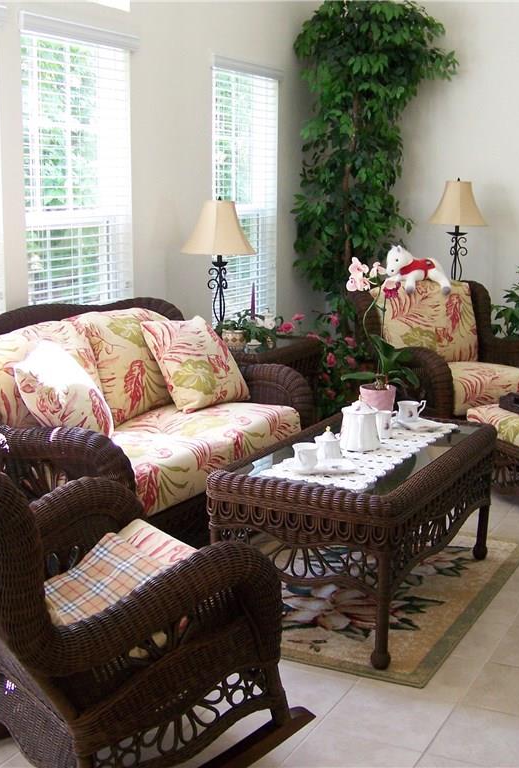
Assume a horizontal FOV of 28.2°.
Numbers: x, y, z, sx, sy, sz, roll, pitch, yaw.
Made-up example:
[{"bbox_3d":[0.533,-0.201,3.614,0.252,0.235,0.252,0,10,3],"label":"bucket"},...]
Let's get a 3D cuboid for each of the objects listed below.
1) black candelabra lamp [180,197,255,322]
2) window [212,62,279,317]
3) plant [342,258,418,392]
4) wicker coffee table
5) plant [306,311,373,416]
[{"bbox_3d":[-0.203,-0.582,5.374,0.385,0.760,0.385,0,11,-2],"label":"black candelabra lamp"},{"bbox_3d":[-0.074,-1.005,6.091,0.060,1.606,0.803,6,12,27],"label":"window"},{"bbox_3d":[0.485,-0.186,4.127,0.270,0.600,0.220,6,12,26],"label":"plant"},{"bbox_3d":[0.384,0.488,3.790,0.666,0.558,1.204,6,12,26],"label":"wicker coffee table"},{"bbox_3d":[0.475,0.010,5.616,0.390,0.800,0.370,6,12,26],"label":"plant"}]

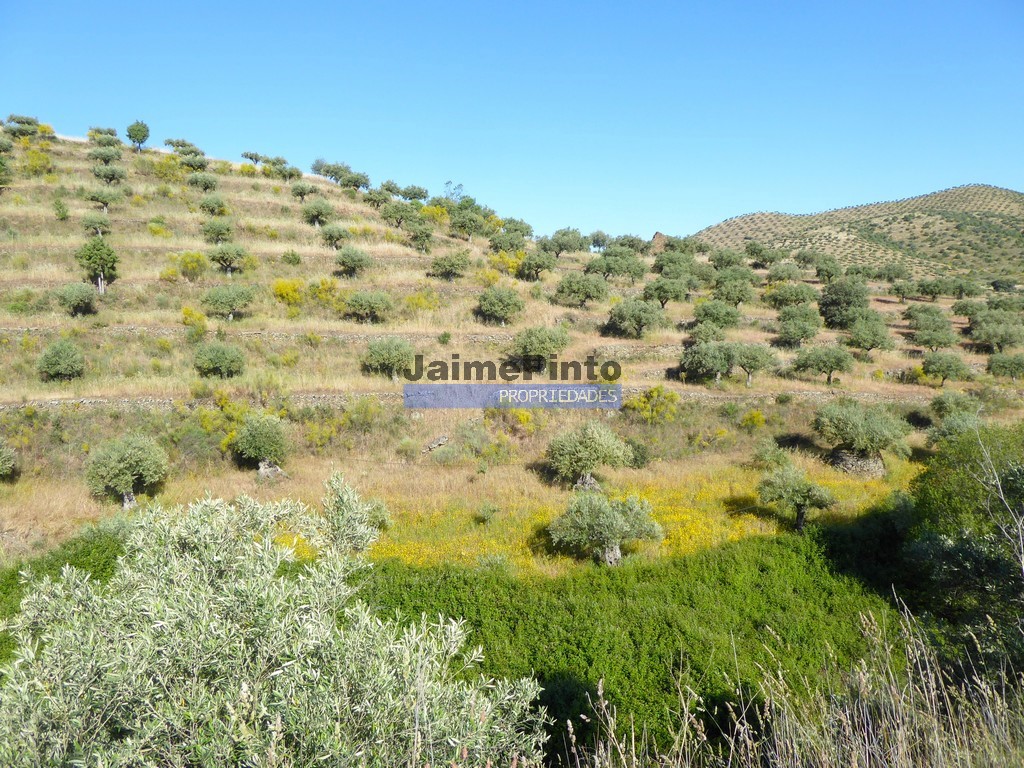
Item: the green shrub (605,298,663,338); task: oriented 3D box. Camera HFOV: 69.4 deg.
[{"bbox_3d":[8.708,-4.694,53.000,4.070,2.870,3.870,0,1,0],"label":"green shrub"}]

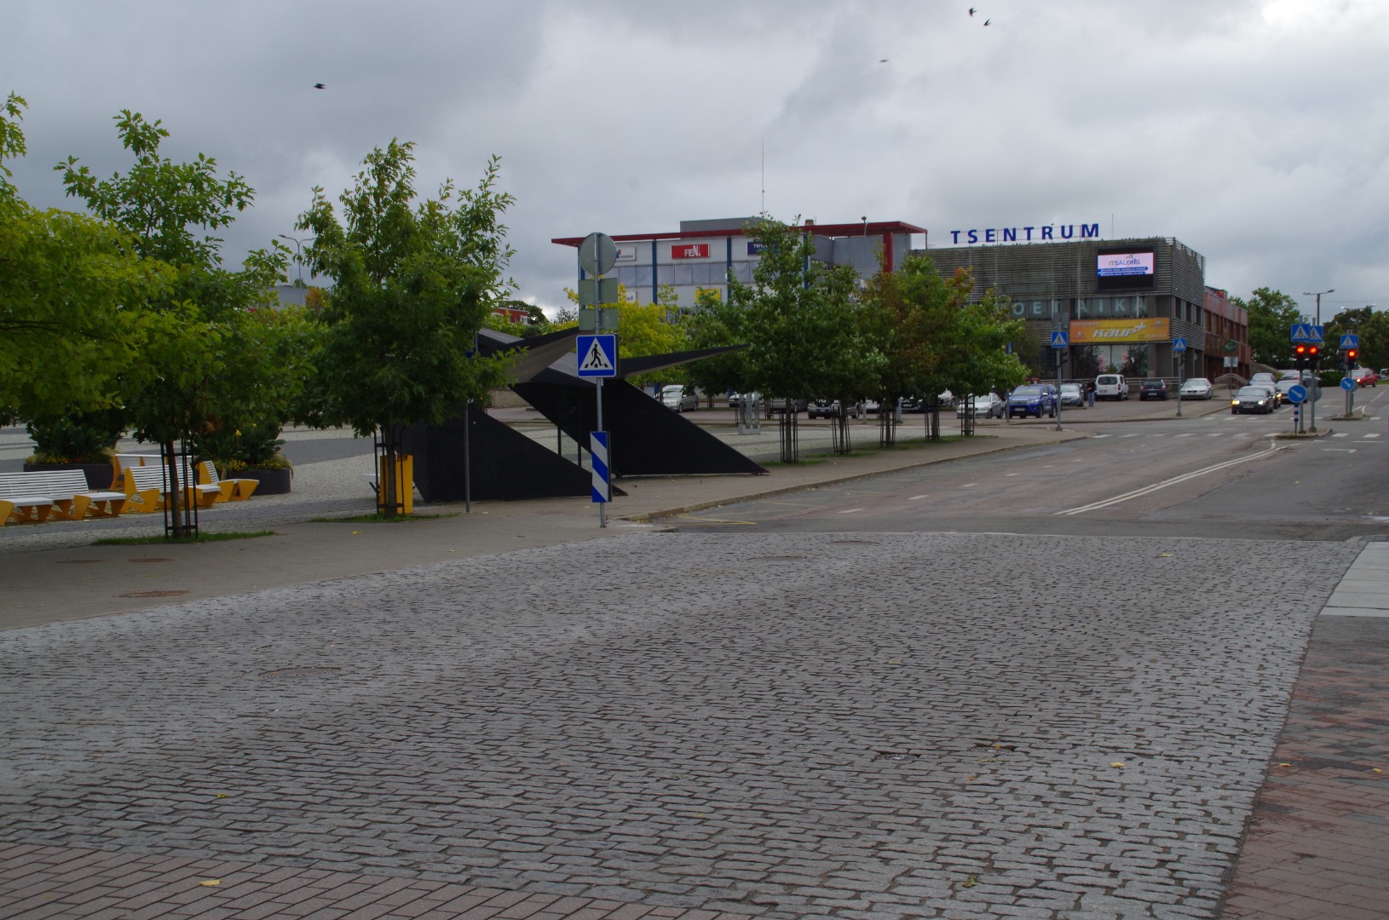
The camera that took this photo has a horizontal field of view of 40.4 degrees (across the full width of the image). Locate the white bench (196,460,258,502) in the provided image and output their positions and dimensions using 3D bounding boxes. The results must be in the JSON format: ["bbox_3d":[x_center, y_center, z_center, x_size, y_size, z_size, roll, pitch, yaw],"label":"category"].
[{"bbox_3d":[-8.768,0.408,35.500,0.750,0.770,2.000,-1,2,2],"label":"white bench"}]

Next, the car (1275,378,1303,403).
[{"bbox_3d":[38.448,-4.396,121.500,1.800,1.460,4.600,0,2,21],"label":"car"}]

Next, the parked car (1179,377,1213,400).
[{"bbox_3d":[33.665,-4.745,126.500,1.840,1.470,4.800,0,2,21],"label":"parked car"}]

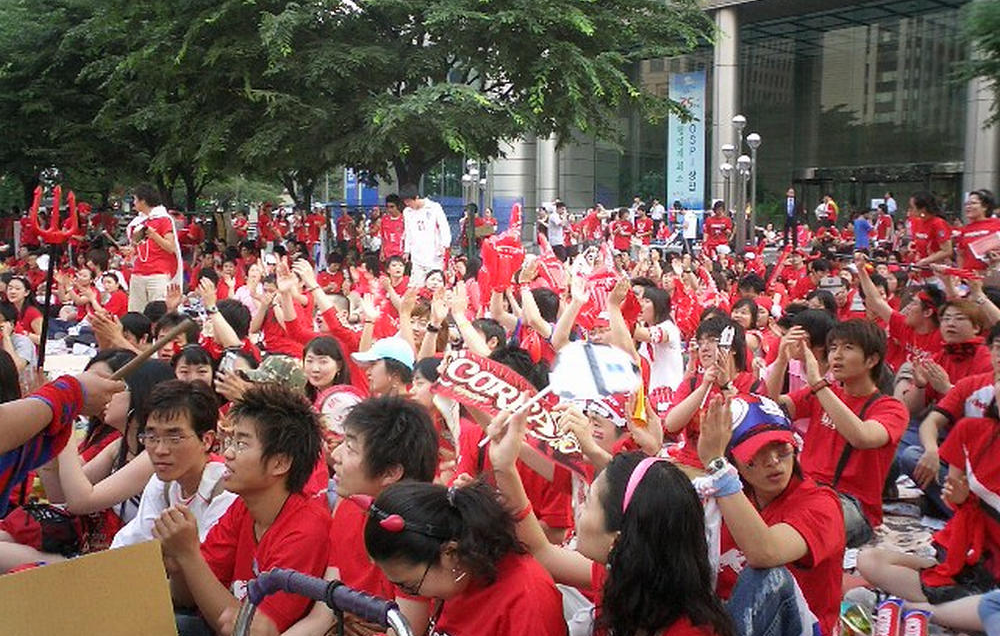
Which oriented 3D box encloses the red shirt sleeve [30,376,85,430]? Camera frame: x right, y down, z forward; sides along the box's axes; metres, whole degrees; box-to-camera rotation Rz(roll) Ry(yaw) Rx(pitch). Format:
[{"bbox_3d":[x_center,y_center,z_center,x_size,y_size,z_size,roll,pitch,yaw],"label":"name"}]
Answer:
[{"bbox_3d":[-0.807,0.154,1.950,0.105,0.110,0.110,-2,5,-17],"label":"red shirt sleeve"}]

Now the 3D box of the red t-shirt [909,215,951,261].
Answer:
[{"bbox_3d":[3.496,-0.623,8.700,0.290,0.540,0.440,-2,5,-25],"label":"red t-shirt"}]

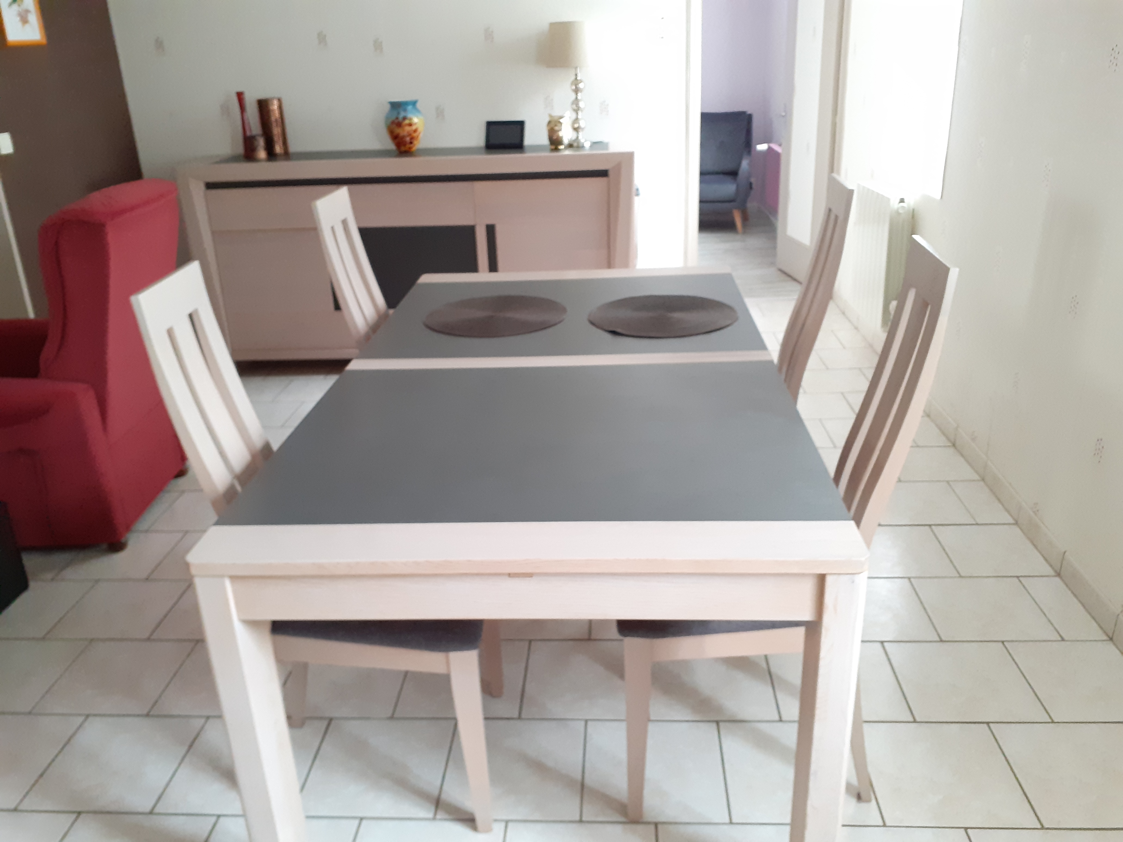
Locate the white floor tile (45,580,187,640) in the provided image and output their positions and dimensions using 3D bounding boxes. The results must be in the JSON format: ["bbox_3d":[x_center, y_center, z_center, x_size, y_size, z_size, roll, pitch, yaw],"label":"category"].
[{"bbox_3d":[-1.272,0.548,2.538,0.297,0.010,0.284,-1,24,4],"label":"white floor tile"}]

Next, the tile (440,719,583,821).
[{"bbox_3d":[-0.102,0.746,1.902,0.297,0.010,0.293,-1,23,4],"label":"tile"}]

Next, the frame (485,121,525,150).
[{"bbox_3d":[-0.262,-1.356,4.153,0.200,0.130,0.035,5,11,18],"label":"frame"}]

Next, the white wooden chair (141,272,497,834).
[{"bbox_3d":[-0.418,0.245,1.756,0.540,1.100,0.445,-1,24,3],"label":"white wooden chair"}]

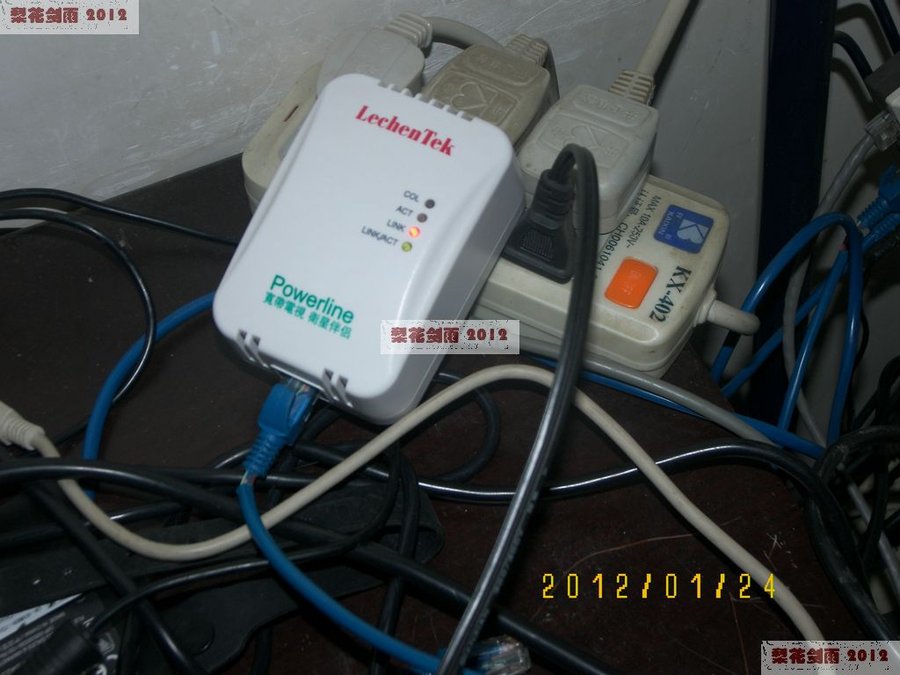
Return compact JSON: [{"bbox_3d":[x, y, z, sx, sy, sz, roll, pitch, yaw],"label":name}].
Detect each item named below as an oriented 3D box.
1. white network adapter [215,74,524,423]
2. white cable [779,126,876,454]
[{"bbox_3d":[-0.025,-0.029,0.505,0.073,0.030,0.100,24,78,23],"label":"white network adapter"},{"bbox_3d":[0.162,-0.014,0.677,0.037,0.174,0.035,-9,47,0],"label":"white cable"}]

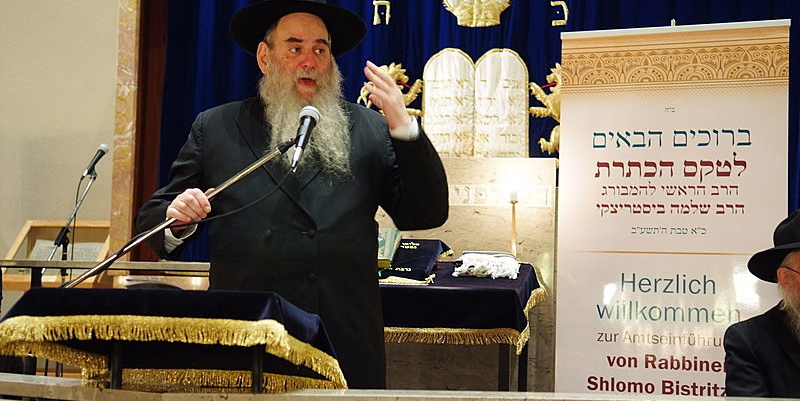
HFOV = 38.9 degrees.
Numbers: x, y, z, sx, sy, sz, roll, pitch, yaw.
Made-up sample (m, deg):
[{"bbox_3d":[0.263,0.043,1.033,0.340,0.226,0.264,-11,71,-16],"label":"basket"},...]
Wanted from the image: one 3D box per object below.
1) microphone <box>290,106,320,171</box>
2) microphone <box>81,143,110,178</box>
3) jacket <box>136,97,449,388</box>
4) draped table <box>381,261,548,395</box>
[{"bbox_3d":[-0.223,-0.144,2.630,0.052,0.200,0.052,9,-42,8],"label":"microphone"},{"bbox_3d":[-1.410,-0.185,5.250,0.052,0.195,0.052,37,-9,-9],"label":"microphone"},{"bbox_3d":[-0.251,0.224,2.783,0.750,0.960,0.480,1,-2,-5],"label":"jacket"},{"bbox_3d":[0.097,0.800,4.380,0.880,1.100,0.660,1,-2,13],"label":"draped table"}]

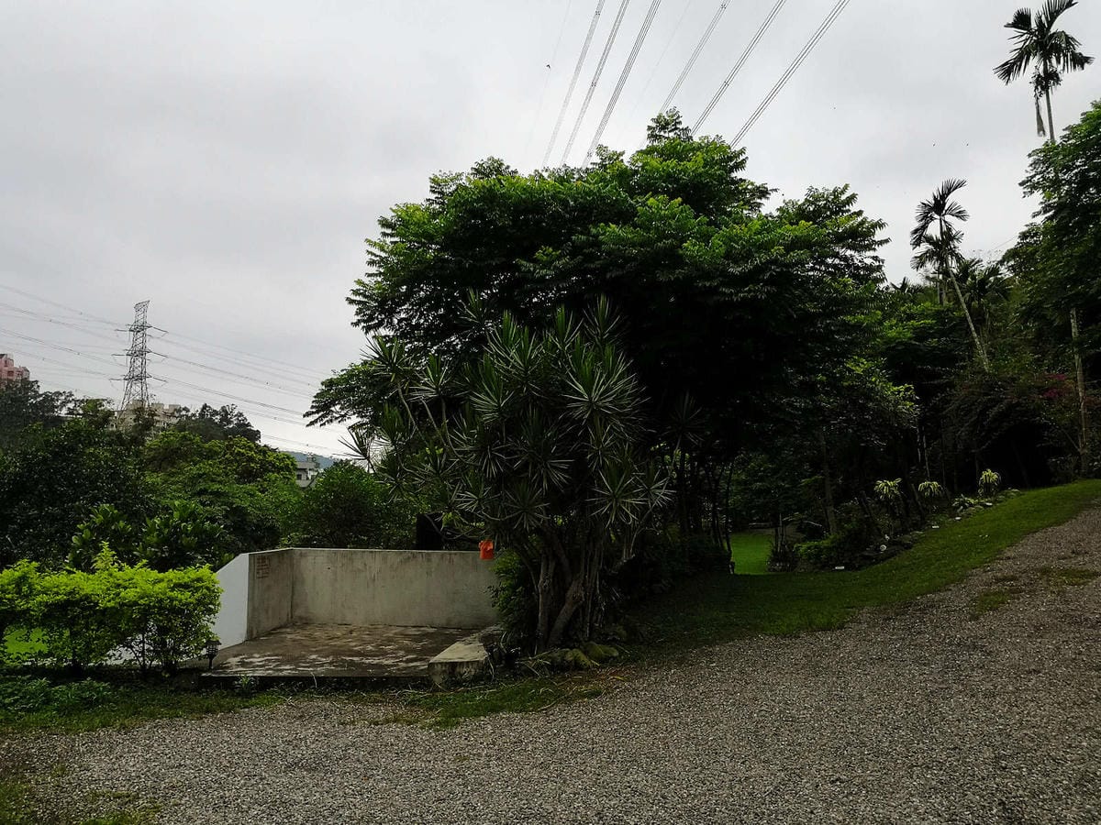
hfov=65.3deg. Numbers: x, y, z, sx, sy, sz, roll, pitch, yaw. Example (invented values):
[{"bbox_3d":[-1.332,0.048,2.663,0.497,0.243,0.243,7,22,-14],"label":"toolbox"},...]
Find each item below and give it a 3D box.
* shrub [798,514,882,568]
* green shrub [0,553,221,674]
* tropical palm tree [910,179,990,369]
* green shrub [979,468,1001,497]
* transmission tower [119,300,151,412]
[{"bbox_3d":[5.491,2.477,16.500,1.600,1.050,1.300,0,-6,0],"label":"shrub"},{"bbox_3d":[-4.457,2.012,8.700,2.250,1.200,1.100,0,-6,0],"label":"green shrub"},{"bbox_3d":[16.750,-5.519,36.000,3.200,8.800,3.000,0,-6,0],"label":"tropical palm tree"},{"bbox_3d":[11.783,1.880,23.000,0.660,0.780,0.660,0,-6,0],"label":"green shrub"},{"bbox_3d":[-123.277,-15.665,255.000,9.500,36.000,10.000,4,-7,-36],"label":"transmission tower"}]

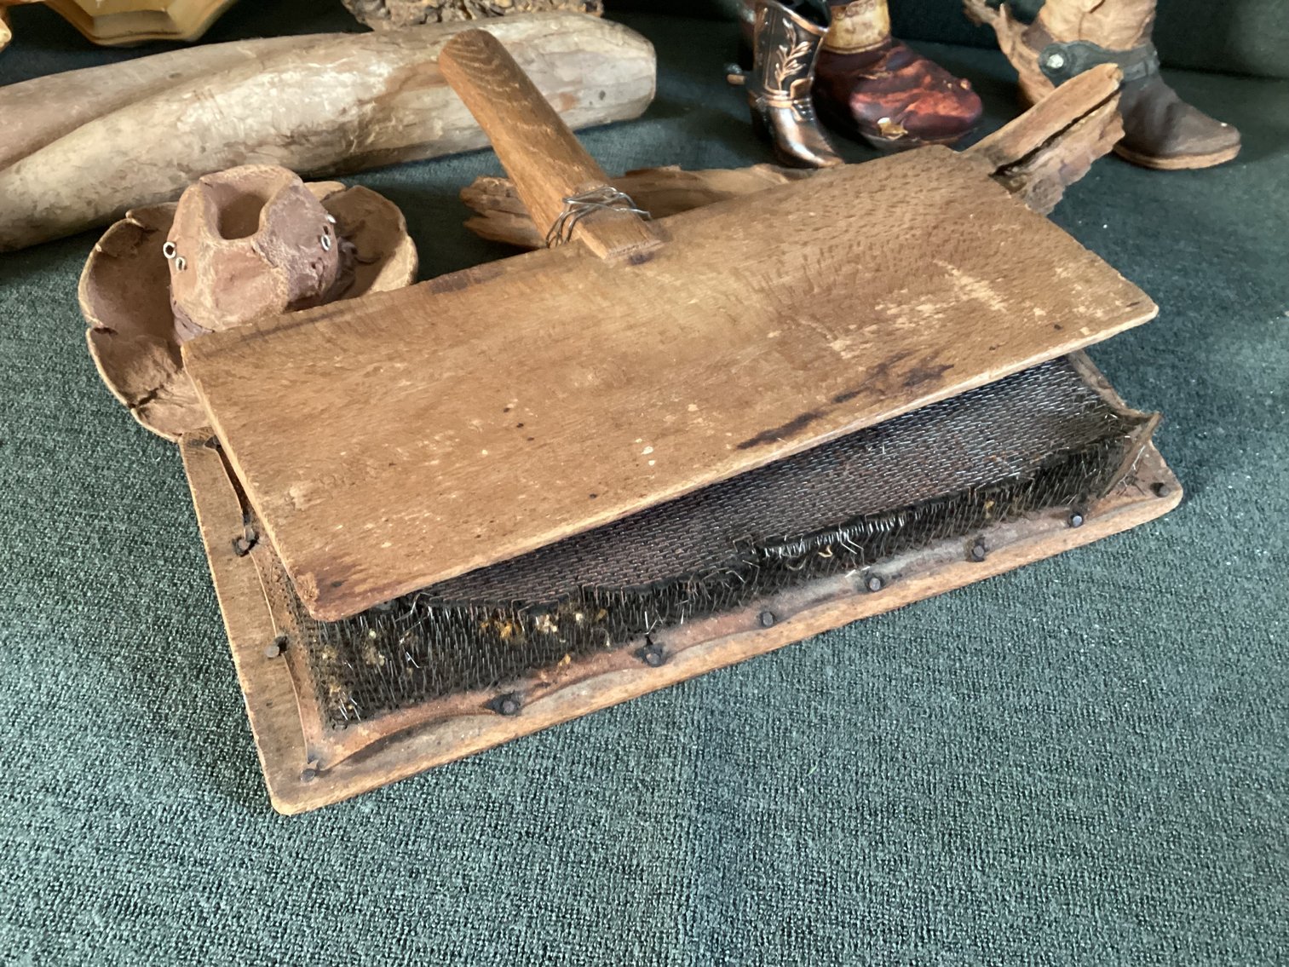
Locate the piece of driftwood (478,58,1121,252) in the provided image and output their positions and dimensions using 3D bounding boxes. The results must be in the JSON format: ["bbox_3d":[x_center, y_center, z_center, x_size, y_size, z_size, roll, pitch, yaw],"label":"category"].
[{"bbox_3d":[0.061,-0.114,0.402,0.250,0.042,0.045,-10,48,-14],"label":"piece of driftwood"}]

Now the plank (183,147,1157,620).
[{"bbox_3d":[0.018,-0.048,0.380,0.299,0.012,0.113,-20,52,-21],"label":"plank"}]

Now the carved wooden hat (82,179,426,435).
[{"bbox_3d":[-0.138,-0.078,0.406,0.109,0.054,0.110,-5,49,-9],"label":"carved wooden hat"}]

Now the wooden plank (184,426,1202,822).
[{"bbox_3d":[0.015,-0.007,0.376,0.299,0.021,0.140,-16,51,-18],"label":"wooden plank"}]

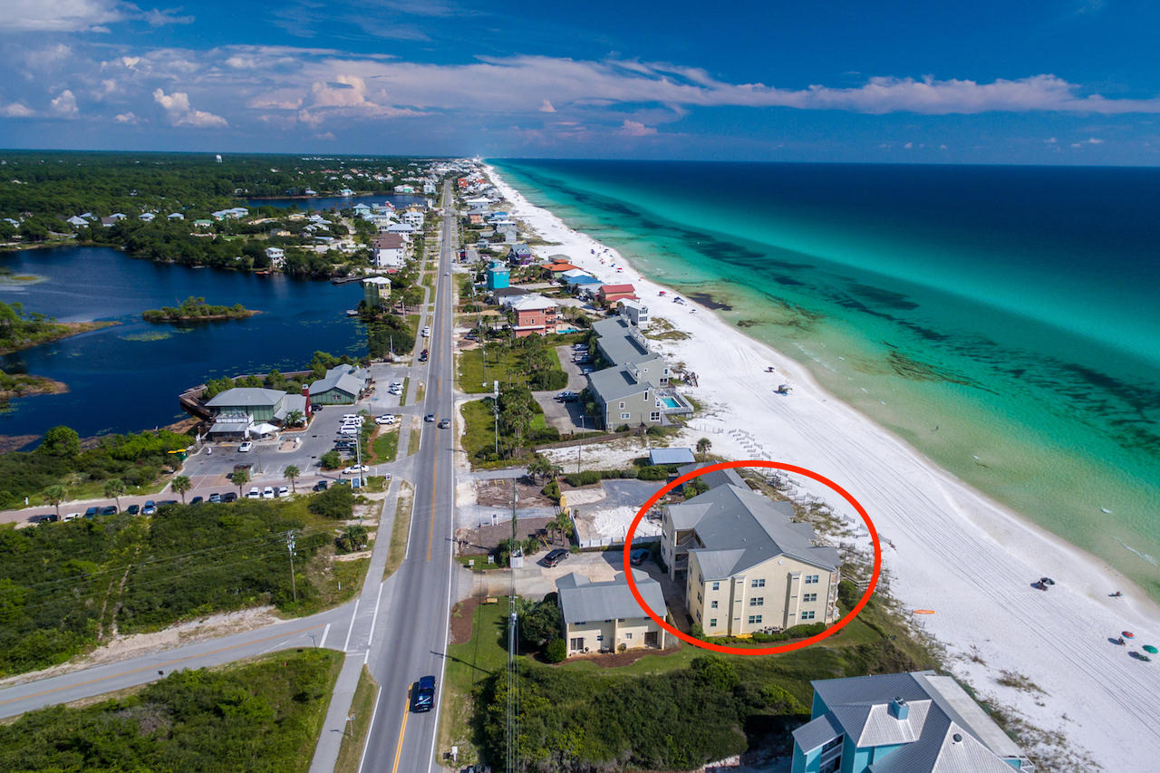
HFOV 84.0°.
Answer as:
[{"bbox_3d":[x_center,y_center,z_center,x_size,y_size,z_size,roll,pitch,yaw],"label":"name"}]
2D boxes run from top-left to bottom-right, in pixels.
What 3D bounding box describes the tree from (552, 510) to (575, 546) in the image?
[{"bbox_3d":[-2.663,22.714,102.752,3.600,6.000,3.600,1,20,0],"label":"tree"}]

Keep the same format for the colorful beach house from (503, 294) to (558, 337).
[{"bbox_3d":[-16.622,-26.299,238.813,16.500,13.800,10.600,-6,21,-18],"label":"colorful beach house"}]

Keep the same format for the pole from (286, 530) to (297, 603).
[{"bbox_3d":[-41.892,26.197,92.979,1.200,12.200,0.800,-3,20,-9],"label":"pole"}]

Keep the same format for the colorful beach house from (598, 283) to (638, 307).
[{"bbox_3d":[17.233,-40.466,286.352,17.700,9.400,13.000,-7,21,-21],"label":"colorful beach house"}]

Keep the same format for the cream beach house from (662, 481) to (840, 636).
[{"bbox_3d":[25.423,24.994,98.513,21.100,12.400,21.500,-2,20,-8],"label":"cream beach house"}]

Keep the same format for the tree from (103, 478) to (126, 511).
[{"bbox_3d":[-79.420,18.913,110.403,3.200,6.100,3.200,1,20,0],"label":"tree"}]

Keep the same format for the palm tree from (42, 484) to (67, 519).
[{"bbox_3d":[-93.389,20.764,114.387,4.200,6.800,4.200,-3,20,-9],"label":"palm tree"}]

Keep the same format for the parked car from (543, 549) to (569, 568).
[{"bbox_3d":[-3.517,26.253,99.132,1.920,1.750,4.750,14,23,32],"label":"parked car"}]

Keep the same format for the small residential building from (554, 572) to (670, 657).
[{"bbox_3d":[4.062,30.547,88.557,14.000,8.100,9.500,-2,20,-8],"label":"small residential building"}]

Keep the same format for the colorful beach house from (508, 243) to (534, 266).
[{"bbox_3d":[-33.999,-76.034,370.156,10.000,11.200,10.300,-9,22,-24],"label":"colorful beach house"}]

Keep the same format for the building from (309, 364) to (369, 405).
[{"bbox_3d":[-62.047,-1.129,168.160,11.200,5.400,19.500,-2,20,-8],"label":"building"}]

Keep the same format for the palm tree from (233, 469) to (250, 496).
[{"bbox_3d":[-61.059,17.427,115.982,3.000,5.600,3.000,1,20,0],"label":"palm tree"}]

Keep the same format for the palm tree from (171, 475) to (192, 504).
[{"bbox_3d":[-69.959,18.304,113.346,3.300,5.500,3.300,1,20,0],"label":"palm tree"}]

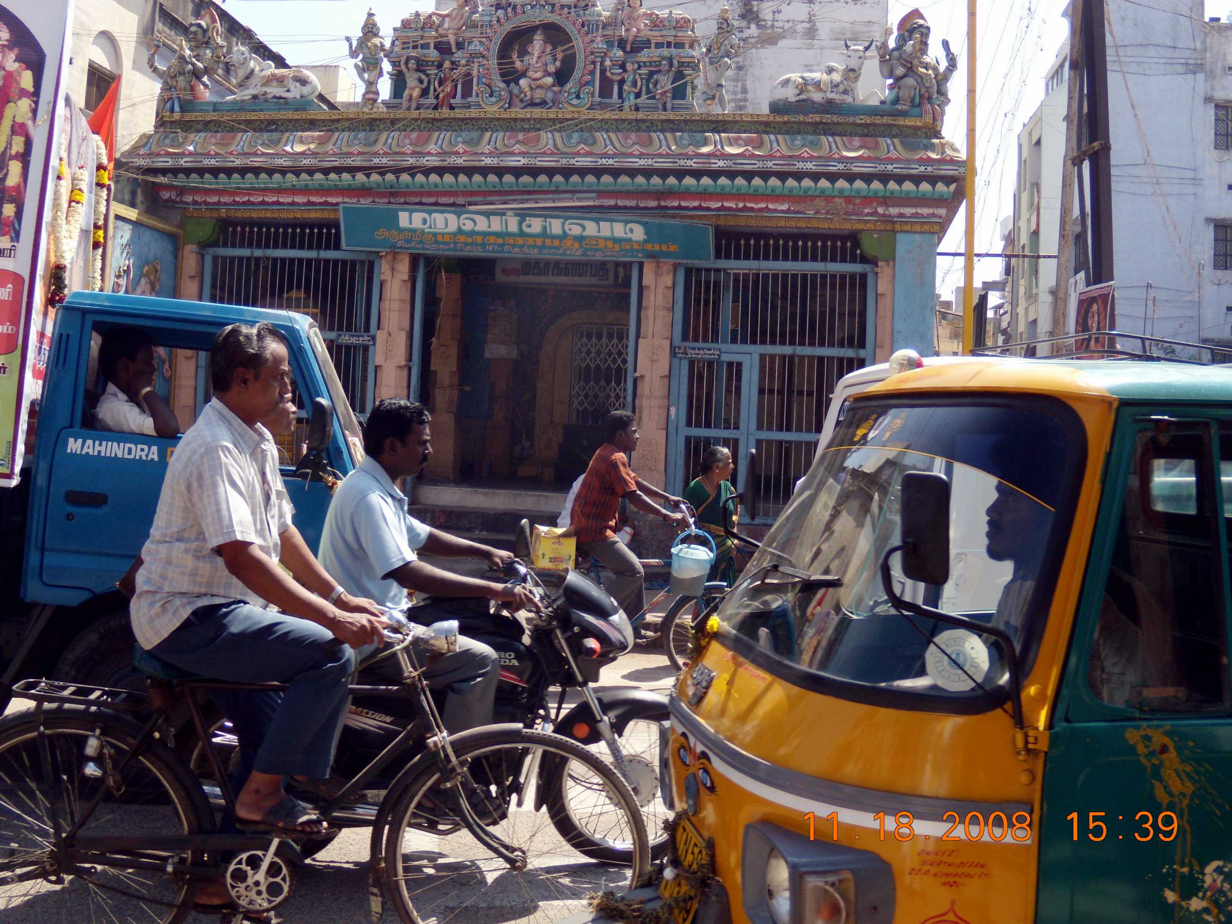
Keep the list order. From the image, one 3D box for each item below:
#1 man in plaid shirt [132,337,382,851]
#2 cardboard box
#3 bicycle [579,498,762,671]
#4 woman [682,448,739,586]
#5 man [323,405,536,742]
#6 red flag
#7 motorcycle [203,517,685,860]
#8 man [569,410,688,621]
[{"bbox_3d":[-0.920,0.410,3.320,0.720,1.530,0.560,3,-1,-13],"label":"man in plaid shirt"},{"bbox_3d":[-0.393,0.535,8.120,0.250,0.260,0.230,3,-1,-16],"label":"cardboard box"},{"bbox_3d":[0.090,0.895,8.300,1.800,1.080,0.550,3,-1,-14],"label":"bicycle"},{"bbox_3d":[0.690,0.640,9.300,0.450,1.520,0.320,3,-1,-40],"label":"woman"},{"bbox_3d":[-0.630,0.430,4.340,0.770,1.300,0.580,3,-1,-9],"label":"man"},{"bbox_3d":[-3.500,-2.320,8.750,0.240,0.680,0.120,3,-1,-10],"label":"red flag"},{"bbox_3d":[-0.600,0.800,4.340,1.950,1.130,0.750,3,-1,-10],"label":"motorcycle"},{"bbox_3d":[0.075,0.420,8.280,0.800,1.450,0.500,3,-1,-14],"label":"man"}]

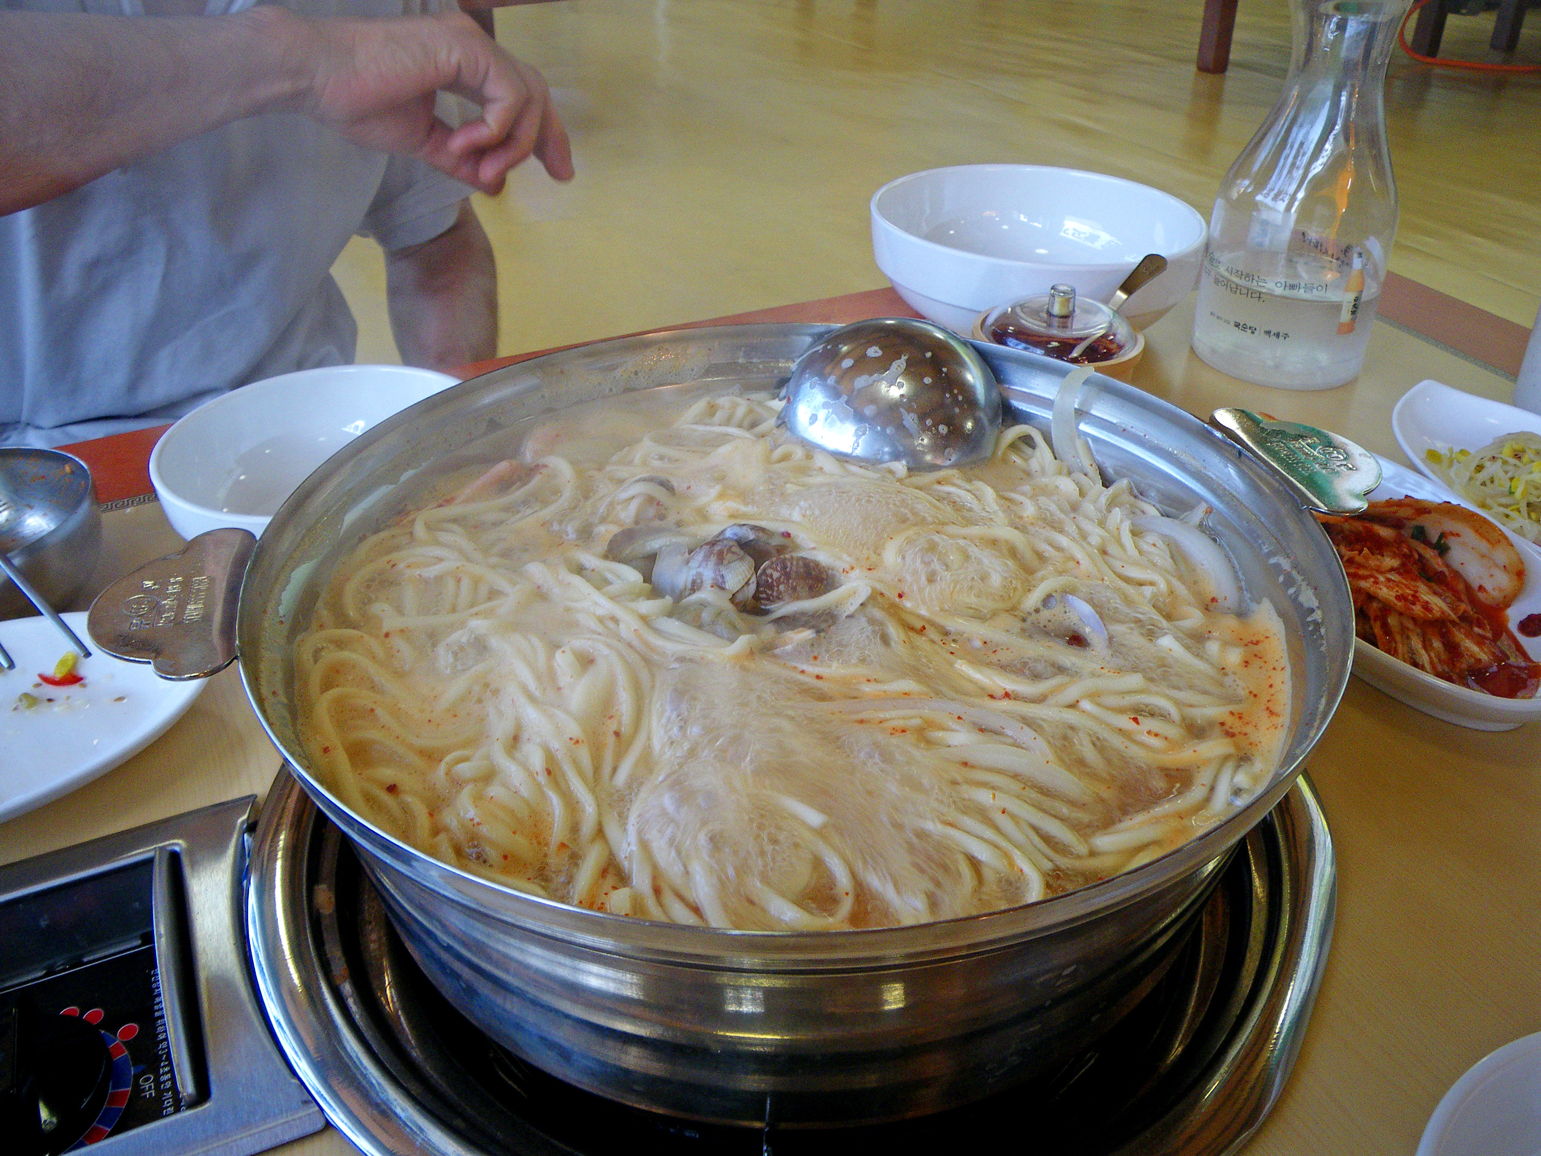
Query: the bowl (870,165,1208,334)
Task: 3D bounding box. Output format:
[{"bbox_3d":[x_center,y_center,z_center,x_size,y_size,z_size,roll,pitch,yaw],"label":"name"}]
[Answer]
[{"bbox_3d":[0.151,-0.178,0.734,0.190,0.076,0.190,0,33,0],"label":"bowl"}]

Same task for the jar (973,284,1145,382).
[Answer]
[{"bbox_3d":[0.143,-0.109,0.625,0.086,0.081,0.086,0,33,0],"label":"jar"}]

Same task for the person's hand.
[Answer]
[{"bbox_3d":[-0.183,-0.259,0.680,0.150,0.098,0.088,0,33,0],"label":"person's hand"}]

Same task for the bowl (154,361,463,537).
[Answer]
[{"bbox_3d":[-0.183,-0.035,0.532,0.136,0.058,0.136,0,33,0],"label":"bowl"}]

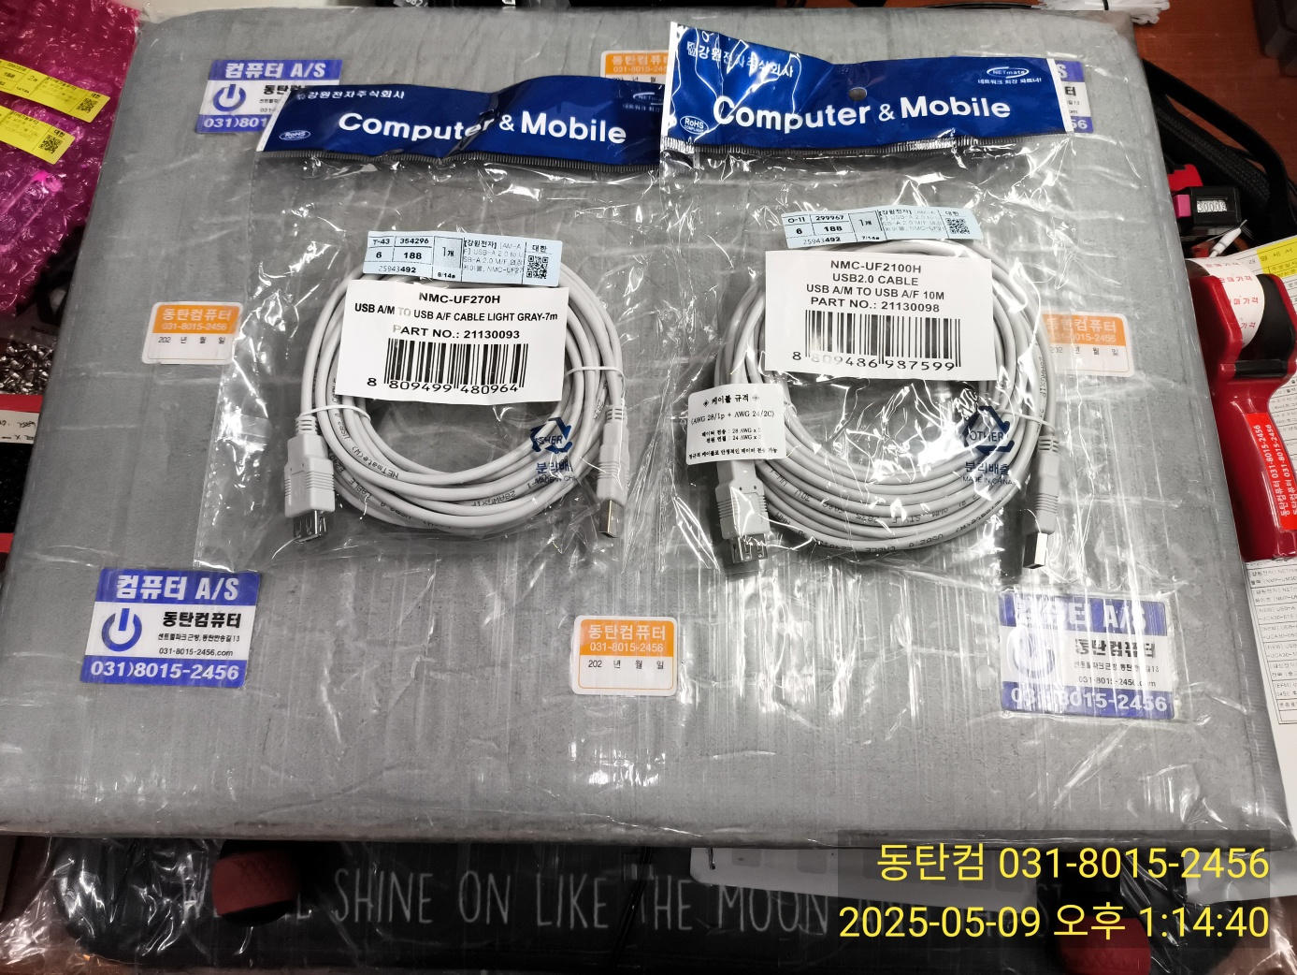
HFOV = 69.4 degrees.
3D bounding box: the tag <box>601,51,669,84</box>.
[{"bbox_3d":[-0.003,-0.202,0.458,0.041,0.002,0.031,1,71,1],"label":"tag"}]

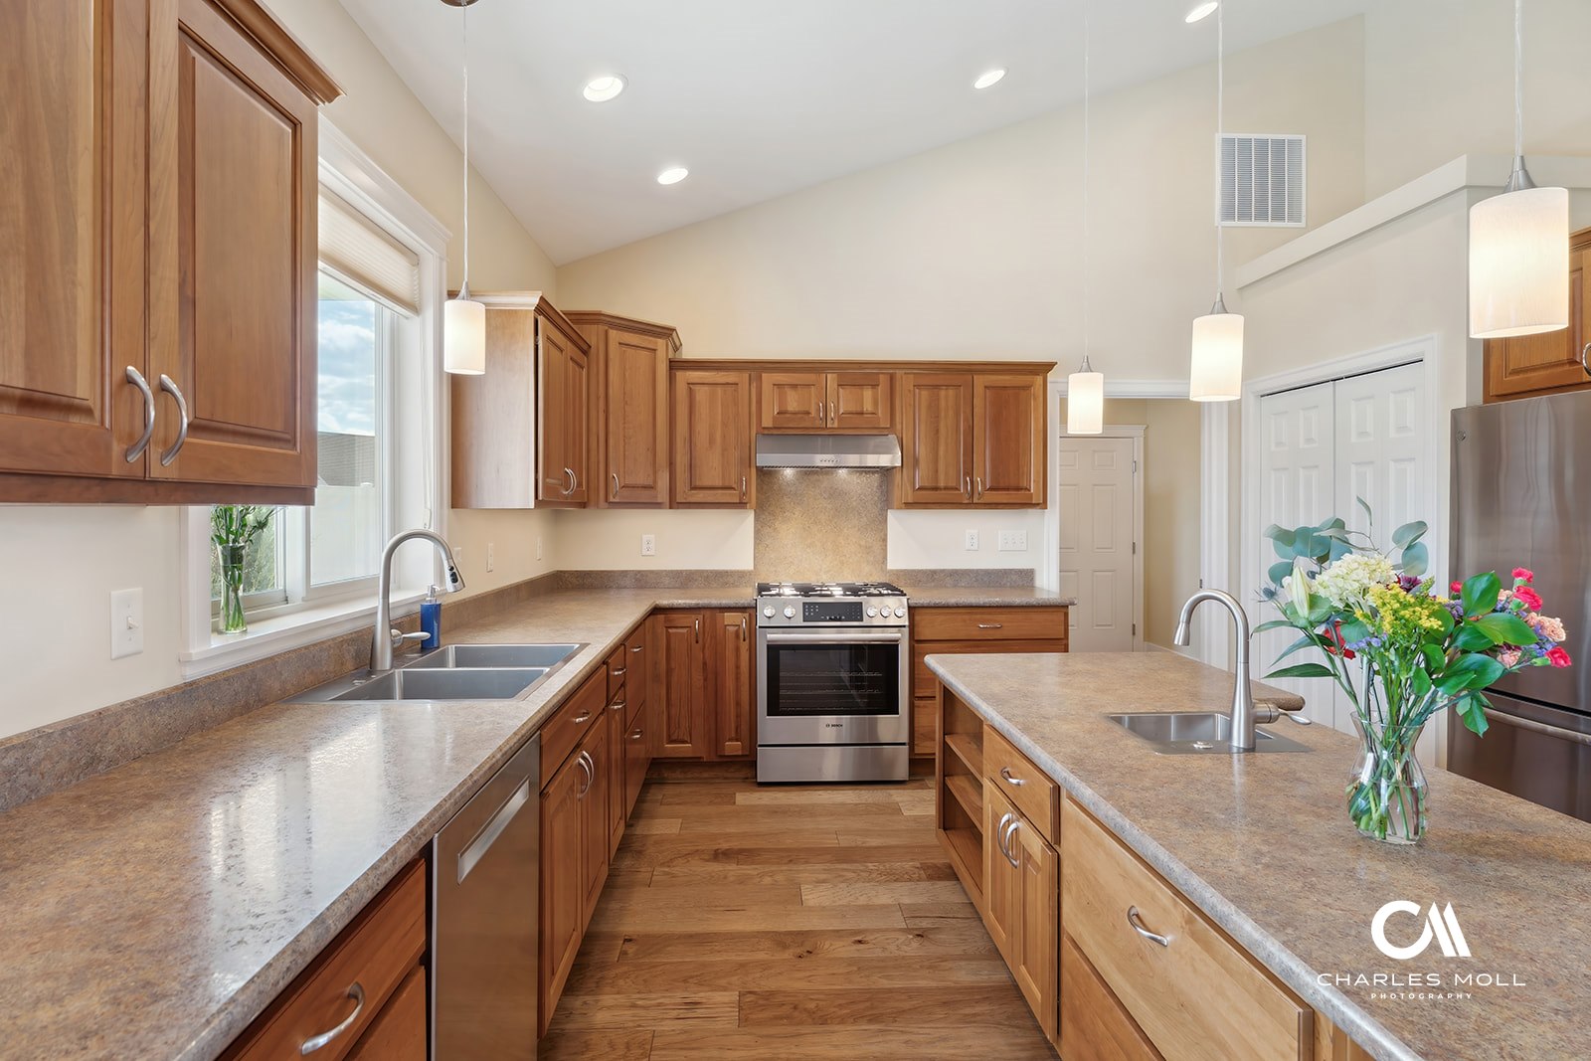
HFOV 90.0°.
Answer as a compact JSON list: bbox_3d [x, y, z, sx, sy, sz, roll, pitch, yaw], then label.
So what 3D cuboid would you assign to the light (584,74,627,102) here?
[{"bbox_3d":[-0.714,-1.654,2.962,0.180,0.030,0.180,-18,2,-2],"label":"light"}]

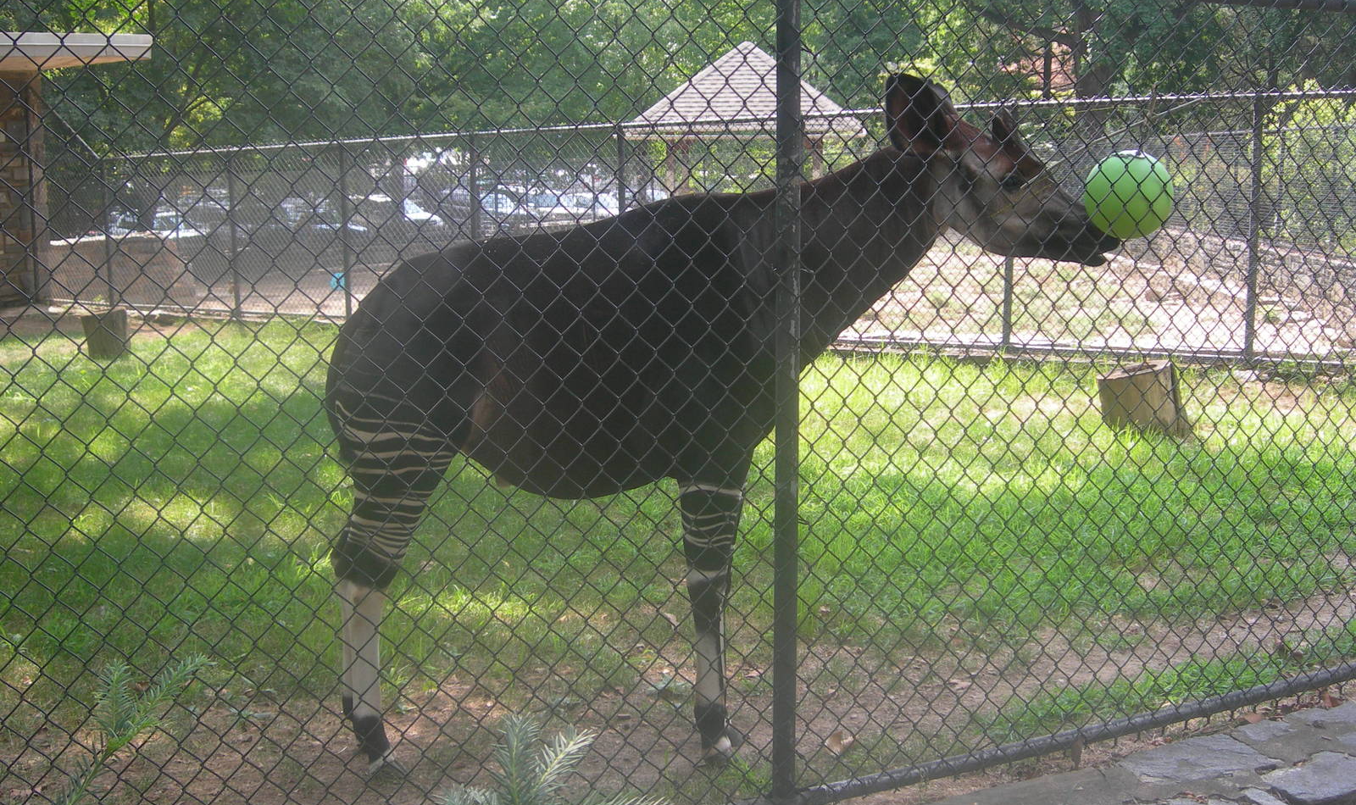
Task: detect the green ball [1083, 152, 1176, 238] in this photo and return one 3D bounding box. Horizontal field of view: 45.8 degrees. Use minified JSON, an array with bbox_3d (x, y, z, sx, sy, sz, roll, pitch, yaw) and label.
[{"bbox_3d":[1.156,-0.533,4.120,0.230,0.230,0.230,0,7,0],"label":"green ball"}]

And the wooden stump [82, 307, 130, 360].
[{"bbox_3d":[-4.915,-0.583,13.800,0.400,0.420,0.400,0,7,0],"label":"wooden stump"}]

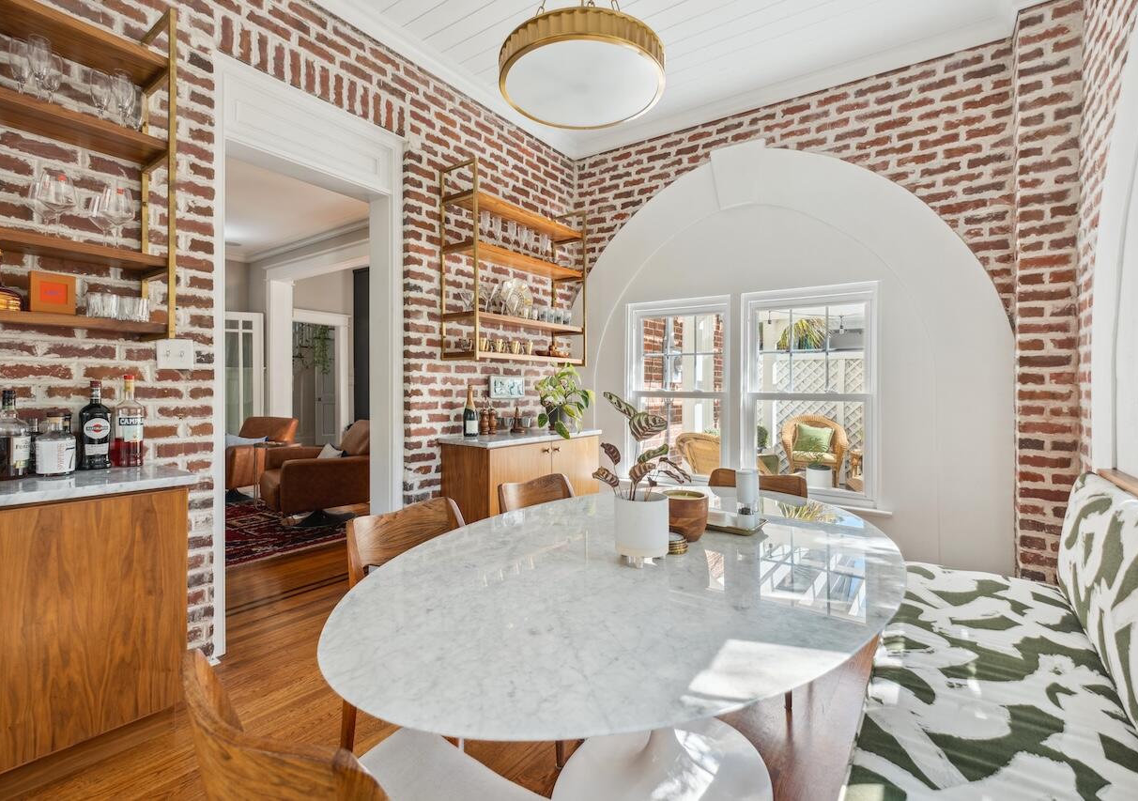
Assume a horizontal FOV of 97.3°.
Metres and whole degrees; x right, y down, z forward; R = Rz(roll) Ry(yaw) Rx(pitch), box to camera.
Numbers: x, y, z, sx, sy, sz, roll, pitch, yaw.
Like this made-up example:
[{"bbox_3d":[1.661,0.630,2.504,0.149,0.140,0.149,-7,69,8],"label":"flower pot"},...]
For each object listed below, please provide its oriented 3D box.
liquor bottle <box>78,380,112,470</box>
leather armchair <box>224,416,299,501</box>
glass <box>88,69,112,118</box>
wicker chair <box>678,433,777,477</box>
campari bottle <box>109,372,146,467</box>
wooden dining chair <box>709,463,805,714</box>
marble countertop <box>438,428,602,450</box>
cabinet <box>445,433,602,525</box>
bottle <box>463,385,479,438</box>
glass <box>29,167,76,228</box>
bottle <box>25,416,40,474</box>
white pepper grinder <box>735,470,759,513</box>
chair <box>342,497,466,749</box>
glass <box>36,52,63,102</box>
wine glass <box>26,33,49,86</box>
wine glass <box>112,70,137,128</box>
[{"bbox_3d":[-1.746,0.089,1.845,0.085,0.315,0.085,1,1,37],"label":"liquor bottle"},{"bbox_3d":[-3.620,0.630,5.450,0.800,0.870,0.840,0,1,22],"label":"leather armchair"},{"bbox_3d":[-1.530,-0.980,1.634,0.058,0.195,0.058,0,1,38],"label":"glass"},{"bbox_3d":[1.410,0.610,4.500,0.800,0.820,0.740,0,1,30],"label":"wicker chair"},{"bbox_3d":[-1.545,0.072,1.750,0.082,0.313,0.082,0,1,32],"label":"campari bottle"},{"bbox_3d":[0.760,0.710,2.130,0.480,0.770,0.520,0,1,37],"label":"wooden dining chair"},{"bbox_3d":[-0.270,0.238,3.316,0.470,0.026,1.170,1,1,37],"label":"marble countertop"},{"bbox_3d":[-0.280,0.679,3.330,0.450,0.856,1.130,1,1,37],"label":"cabinet"},{"bbox_3d":[-0.592,0.060,3.020,0.088,0.303,0.088,0,1,-23],"label":"bottle"},{"bbox_3d":[-1.705,-0.629,1.665,0.097,0.232,0.097,1,1,37],"label":"glass"},{"bbox_3d":[-1.841,0.152,1.723,0.055,0.192,0.055,1,1,37],"label":"bottle"},{"bbox_3d":[0.647,0.331,1.815,0.077,0.152,0.077,1,1,37],"label":"white pepper grinder"},{"bbox_3d":[-0.368,0.757,1.575,0.540,0.770,0.470,1,1,37],"label":"chair"},{"bbox_3d":[-1.600,-0.975,1.550,0.064,0.180,0.064,0,1,38],"label":"glass"},{"bbox_3d":[-1.701,-1.044,1.609,0.062,0.230,0.062,1,1,37],"label":"wine glass"},{"bbox_3d":[-1.586,-1.044,1.784,0.066,0.225,0.066,1,1,37],"label":"wine glass"}]

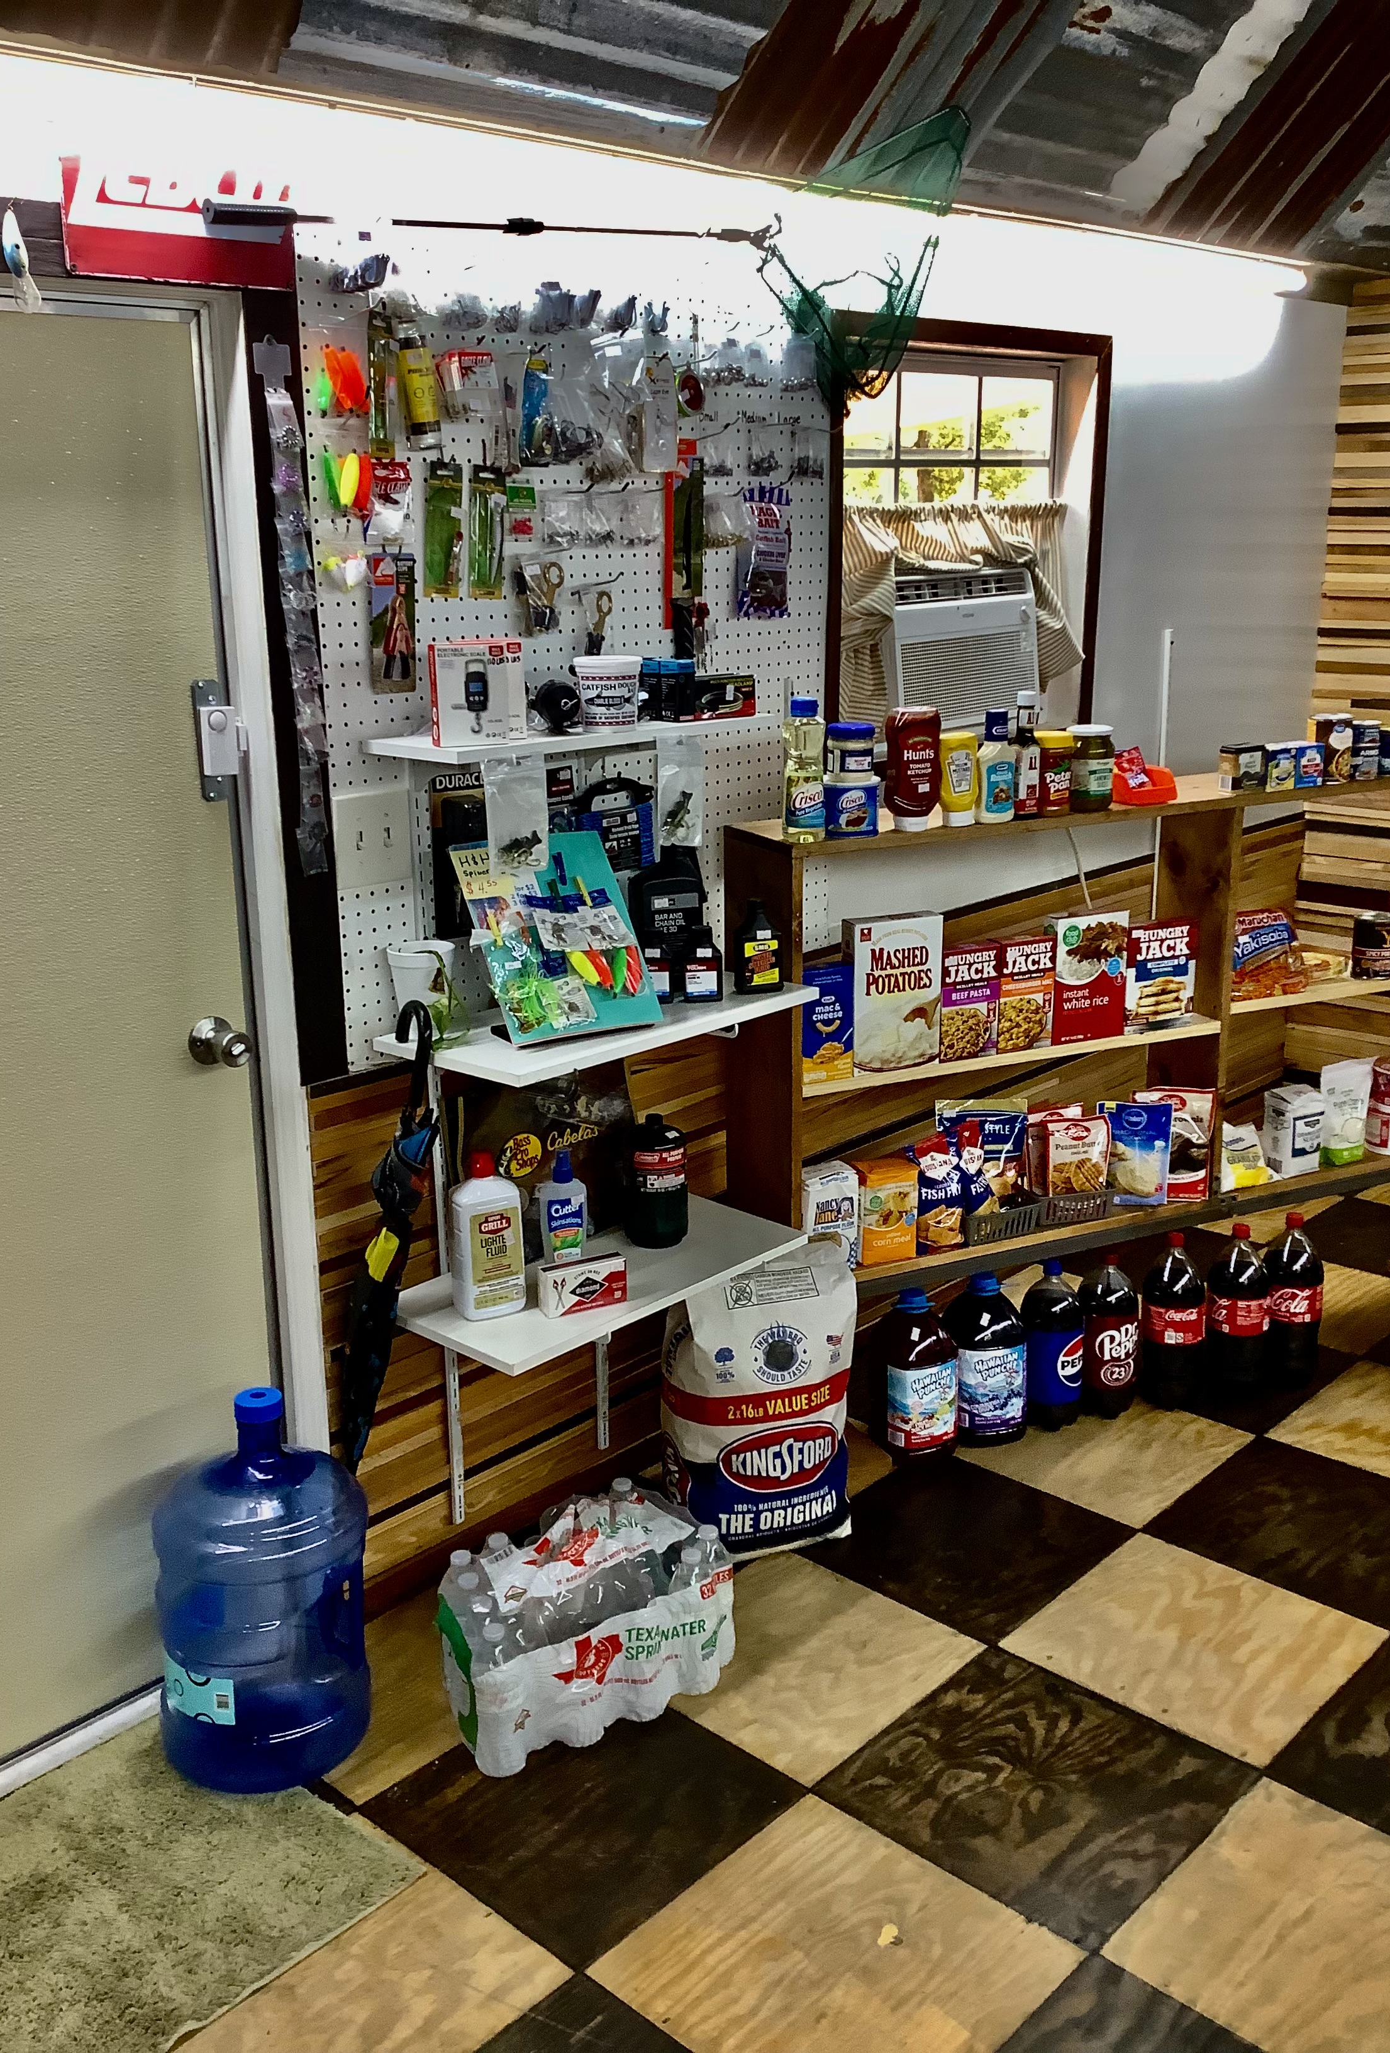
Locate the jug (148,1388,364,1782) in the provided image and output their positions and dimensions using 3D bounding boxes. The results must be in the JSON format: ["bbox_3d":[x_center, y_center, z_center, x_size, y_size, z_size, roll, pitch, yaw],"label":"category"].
[{"bbox_3d":[-0.561,0.699,2.377,0.273,0.495,0.273,1,16,0],"label":"jug"}]

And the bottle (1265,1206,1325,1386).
[{"bbox_3d":[1.102,0.496,3.369,0.111,0.312,0.111,5,16,19],"label":"bottle"}]

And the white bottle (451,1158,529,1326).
[{"bbox_3d":[-0.285,0.281,2.546,0.098,0.232,0.063,-8,17,-24],"label":"white bottle"}]

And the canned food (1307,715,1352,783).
[{"bbox_3d":[1.121,-0.489,3.245,0.069,0.114,0.069,-8,17,-23],"label":"canned food"}]

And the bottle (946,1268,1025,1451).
[{"bbox_3d":[0.508,0.561,3.190,0.145,0.297,0.145,-2,16,-5],"label":"bottle"}]

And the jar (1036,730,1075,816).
[{"bbox_3d":[0.576,-0.408,2.970,0.068,0.130,0.068,-1,16,0],"label":"jar"}]

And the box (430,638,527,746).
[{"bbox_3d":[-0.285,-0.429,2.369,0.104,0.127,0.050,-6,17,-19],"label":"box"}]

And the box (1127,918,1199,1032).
[{"bbox_3d":[0.807,-0.100,3.236,0.142,0.175,0.050,-7,17,-22],"label":"box"}]

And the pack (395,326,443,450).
[{"bbox_3d":[-0.352,-0.810,2.331,0.044,0.155,0.038,-13,17,-19],"label":"pack"}]

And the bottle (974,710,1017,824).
[{"bbox_3d":[0.480,-0.412,2.906,0.064,0.177,0.043,-5,17,-14],"label":"bottle"}]

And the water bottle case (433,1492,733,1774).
[{"bbox_3d":[-0.164,0.803,2.528,0.420,0.205,0.272,-12,19,-35],"label":"water bottle case"}]

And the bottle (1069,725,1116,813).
[{"bbox_3d":[0.654,-0.422,3.016,0.073,0.136,0.073,-1,16,0],"label":"bottle"}]

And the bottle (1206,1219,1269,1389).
[{"bbox_3d":[0.990,0.501,3.353,0.111,0.312,0.111,4,16,17],"label":"bottle"}]

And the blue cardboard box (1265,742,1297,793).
[{"bbox_3d":[1.000,-0.444,3.174,0.063,0.071,0.040,-8,17,-24],"label":"blue cardboard box"}]

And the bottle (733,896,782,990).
[{"bbox_3d":[0.097,-0.123,2.774,0.065,0.138,0.041,-6,17,-19],"label":"bottle"}]

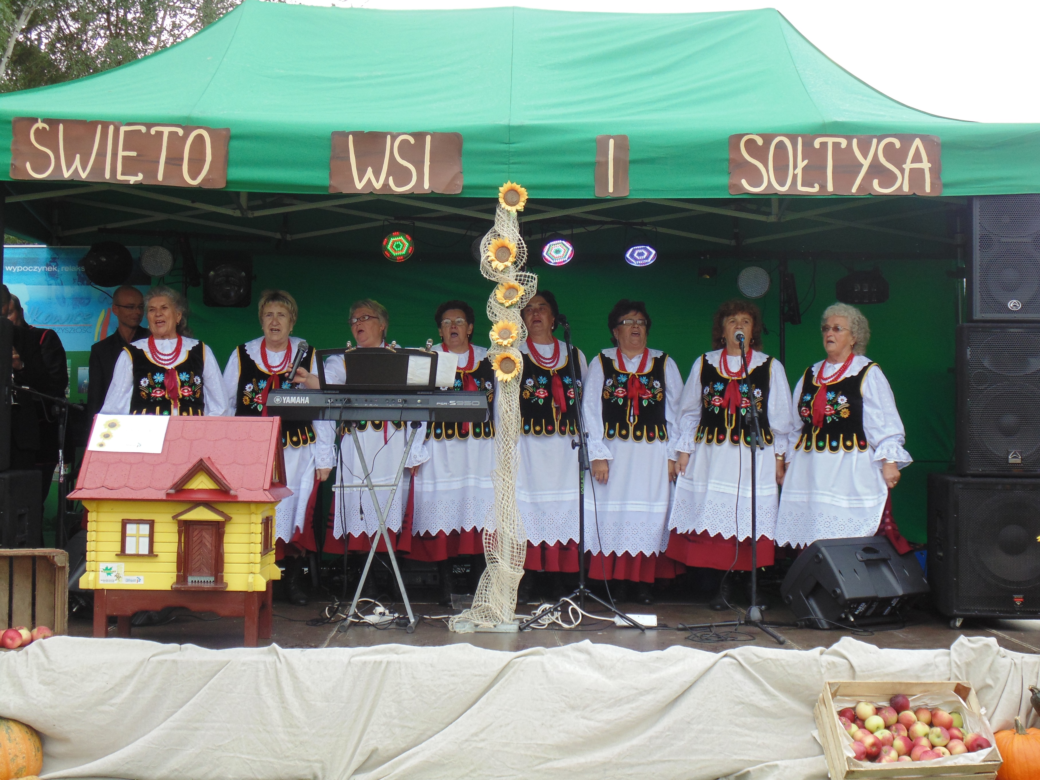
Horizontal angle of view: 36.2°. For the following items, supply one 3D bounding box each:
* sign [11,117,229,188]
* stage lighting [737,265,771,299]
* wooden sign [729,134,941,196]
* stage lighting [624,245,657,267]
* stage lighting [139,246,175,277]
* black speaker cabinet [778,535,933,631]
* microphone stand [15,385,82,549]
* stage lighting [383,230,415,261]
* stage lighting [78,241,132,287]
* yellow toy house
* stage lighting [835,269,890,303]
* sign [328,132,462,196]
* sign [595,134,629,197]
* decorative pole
[{"bbox_3d":[-1.878,-1.113,7.480,1.015,0.290,0.030,2,-1,-2],"label":"sign"},{"bbox_3d":[1.448,-0.668,9.850,0.210,0.210,0.220,0,-1,7],"label":"stage lighting"},{"bbox_3d":[1.435,-1.023,7.250,0.970,0.280,0.020,0,1,-2],"label":"wooden sign"},{"bbox_3d":[0.726,-0.866,9.647,0.200,0.150,0.200,0,-39,-4],"label":"stage lighting"},{"bbox_3d":[-2.175,-0.787,9.571,0.200,0.200,0.150,0,15,-9],"label":"stage lighting"},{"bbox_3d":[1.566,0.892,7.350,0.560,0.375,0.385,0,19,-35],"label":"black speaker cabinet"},{"bbox_3d":[-2.480,0.525,8.550,0.620,1.140,0.550,0,-1,30],"label":"microphone stand"},{"bbox_3d":[-0.747,-0.899,9.665,0.200,0.200,0.150,0,27,-11],"label":"stage lighting"},{"bbox_3d":[-2.415,-0.736,9.300,0.300,0.275,0.260,0,11,-20],"label":"stage lighting"},{"bbox_3d":[-1.431,0.588,6.790,0.860,0.975,0.530,1,-1,0],"label":"yellow toy house"},{"bbox_3d":[2.077,-0.628,9.650,0.320,0.215,0.240,1,12,7],"label":"stage lighting"},{"bbox_3d":[-0.585,-1.073,7.520,0.620,0.290,0.030,1,-1,-2],"label":"sign"},{"bbox_3d":[0.437,-1.062,7.540,0.158,0.293,0.030,1,-1,-2],"label":"sign"},{"bbox_3d":[-0.123,0.078,7.320,0.385,2.040,0.280,1,-1,0],"label":"decorative pole"}]

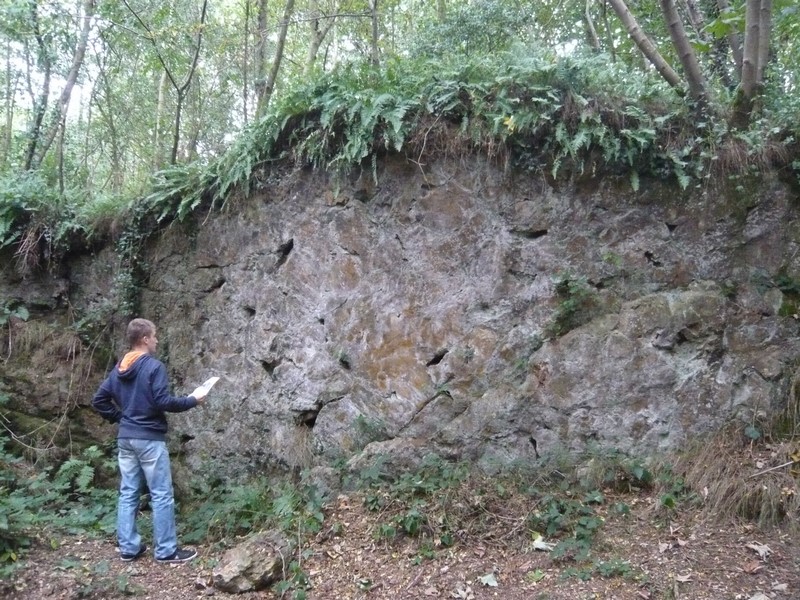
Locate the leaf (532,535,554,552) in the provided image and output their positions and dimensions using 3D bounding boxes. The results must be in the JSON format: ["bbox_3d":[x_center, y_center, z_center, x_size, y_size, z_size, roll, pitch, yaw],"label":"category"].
[{"bbox_3d":[1.060,1.802,4.780,0.160,0.060,0.150,-1,-3,12],"label":"leaf"}]

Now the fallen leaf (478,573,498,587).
[{"bbox_3d":[0.572,1.805,4.180,0.130,0.040,0.120,0,-3,0],"label":"fallen leaf"}]

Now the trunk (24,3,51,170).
[{"bbox_3d":[-5.210,-3.068,9.300,0.360,2.500,0.300,2,-3,-28],"label":"trunk"}]

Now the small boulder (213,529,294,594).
[{"bbox_3d":[-0.944,1.697,4.200,0.500,0.330,0.360,1,-3,-13],"label":"small boulder"}]

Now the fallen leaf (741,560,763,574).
[{"bbox_3d":[2.374,1.806,4.370,0.145,0.045,0.130,-2,-3,28],"label":"fallen leaf"}]

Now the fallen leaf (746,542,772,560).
[{"bbox_3d":[2.572,1.799,4.630,0.180,0.060,0.160,-2,-3,28],"label":"fallen leaf"}]

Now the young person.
[{"bbox_3d":[-1.831,0.990,4.730,0.600,1.730,0.520,-2,-3,30],"label":"young person"}]

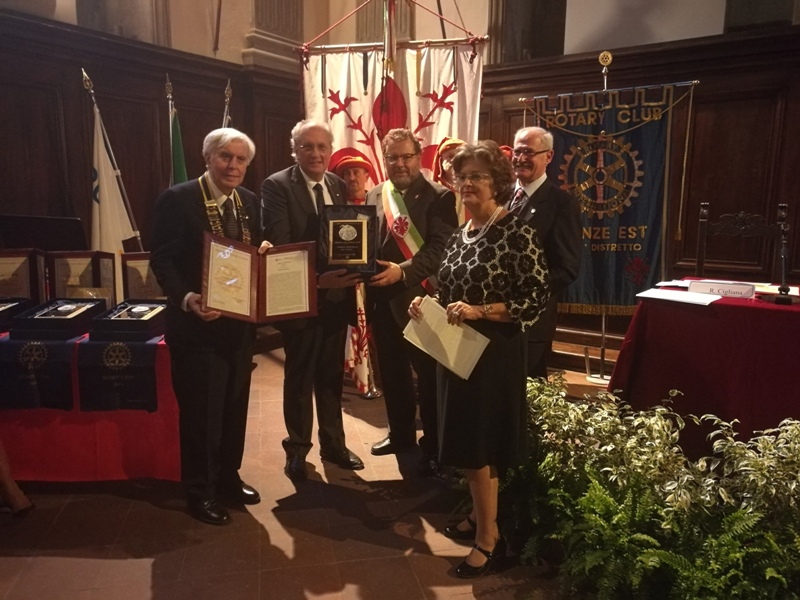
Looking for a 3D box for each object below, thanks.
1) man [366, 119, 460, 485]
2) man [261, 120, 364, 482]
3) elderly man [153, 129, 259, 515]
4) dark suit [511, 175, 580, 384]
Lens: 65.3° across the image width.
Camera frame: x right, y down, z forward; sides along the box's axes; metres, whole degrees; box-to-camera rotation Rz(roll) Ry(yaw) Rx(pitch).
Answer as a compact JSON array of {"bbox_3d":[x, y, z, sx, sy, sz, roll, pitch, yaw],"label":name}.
[{"bbox_3d":[0.061,0.012,3.282,0.530,1.765,0.430,6,11,28],"label":"man"},{"bbox_3d":[-0.420,0.010,3.090,0.540,1.770,0.460,-6,11,-34],"label":"man"},{"bbox_3d":[-0.830,0.090,2.690,0.520,1.700,0.430,-9,13,-44],"label":"elderly man"},{"bbox_3d":[0.670,0.120,3.150,0.520,1.430,0.340,8,12,39],"label":"dark suit"}]

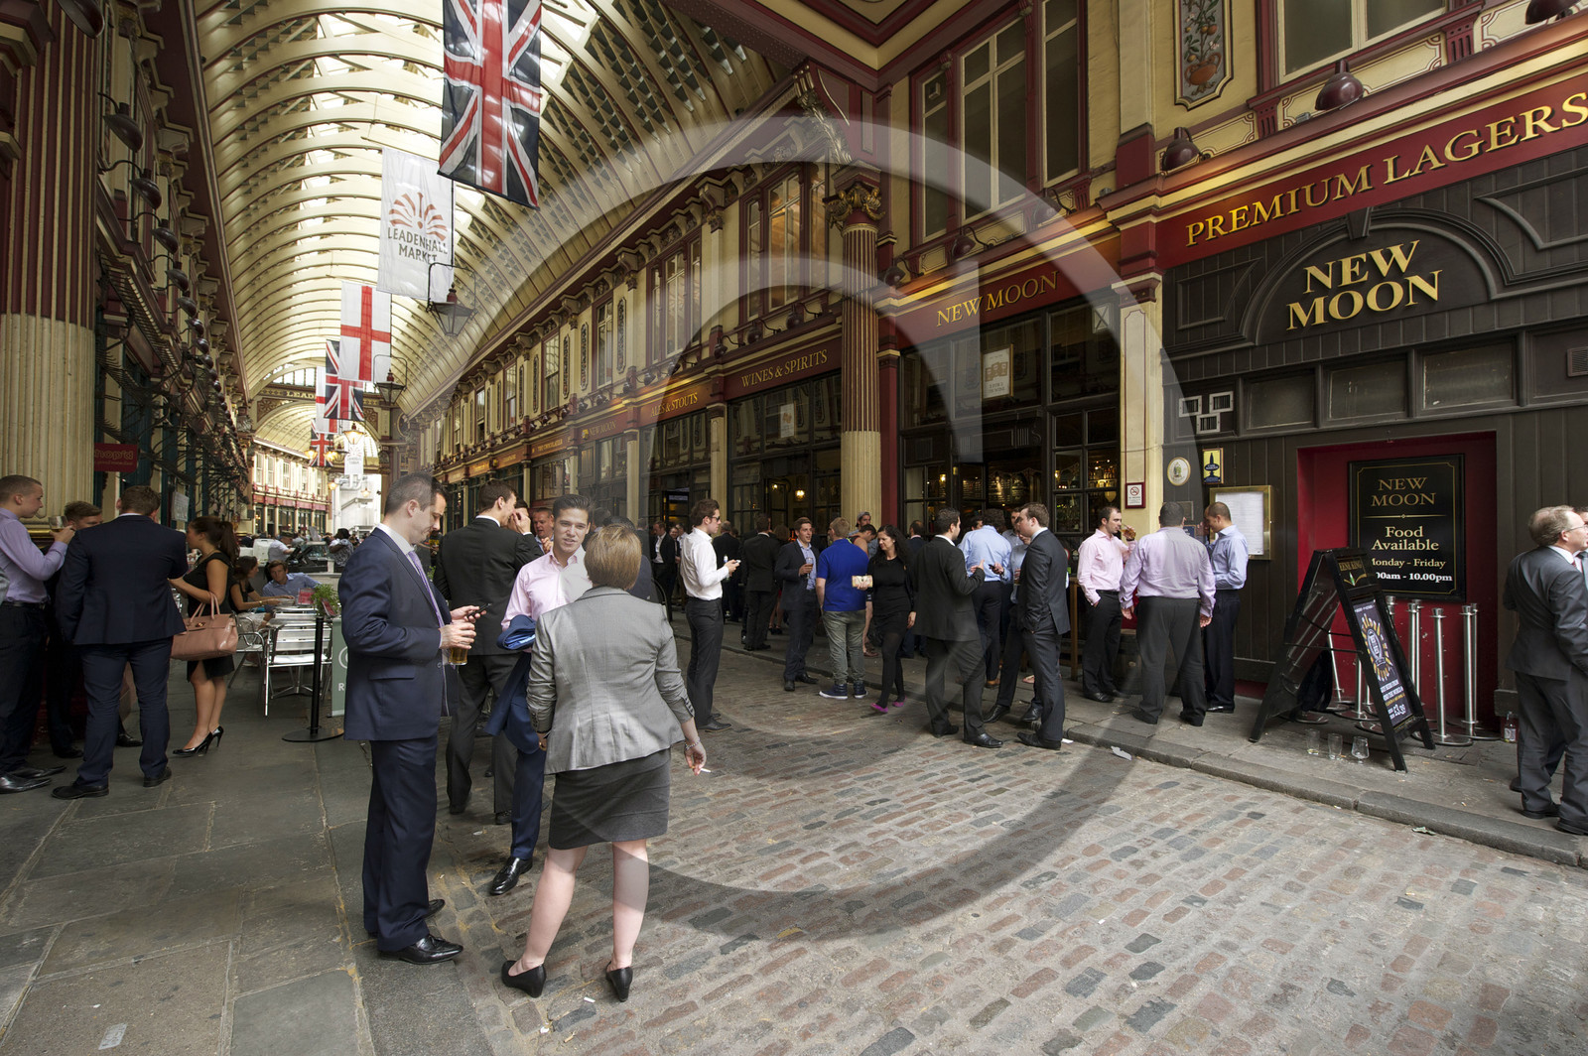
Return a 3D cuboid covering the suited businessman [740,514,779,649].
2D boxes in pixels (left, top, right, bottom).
[{"bbox_3d":[-0.475,0.720,9.820,0.500,1.819,0.420,0,-1,14],"label":"suited businessman"}]

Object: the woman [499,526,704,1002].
[{"bbox_3d":[-0.667,0.777,2.437,0.620,1.571,0.450,1,-1,-25],"label":"woman"}]

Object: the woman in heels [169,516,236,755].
[{"bbox_3d":[-4.323,0.768,5.166,0.420,1.690,0.430,1,-1,-15],"label":"woman in heels"}]

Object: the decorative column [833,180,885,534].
[{"bbox_3d":[0.960,-1.742,10.164,0.680,6.767,0.680,0,-1,0],"label":"decorative column"}]

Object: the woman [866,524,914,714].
[{"bbox_3d":[0.890,0.819,6.525,0.470,1.682,0.420,-1,-2,37],"label":"woman"}]

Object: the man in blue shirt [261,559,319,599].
[{"bbox_3d":[-5.234,1.001,7.306,0.600,1.310,0.750,1,-1,-37],"label":"man in blue shirt"}]

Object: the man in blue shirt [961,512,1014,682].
[{"bbox_3d":[2.024,0.695,7.398,0.500,1.778,0.450,0,-1,20],"label":"man in blue shirt"}]

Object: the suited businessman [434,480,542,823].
[{"bbox_3d":[-1.716,0.666,3.939,0.580,1.854,0.480,0,-1,6],"label":"suited businessman"}]

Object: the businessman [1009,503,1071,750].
[{"bbox_3d":[1.883,0.725,5.337,0.500,1.823,0.430,1,-2,-41],"label":"businessman"}]

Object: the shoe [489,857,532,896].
[{"bbox_3d":[-1.258,1.529,3.139,0.105,0.115,0.280,0,-1,18],"label":"shoe"}]

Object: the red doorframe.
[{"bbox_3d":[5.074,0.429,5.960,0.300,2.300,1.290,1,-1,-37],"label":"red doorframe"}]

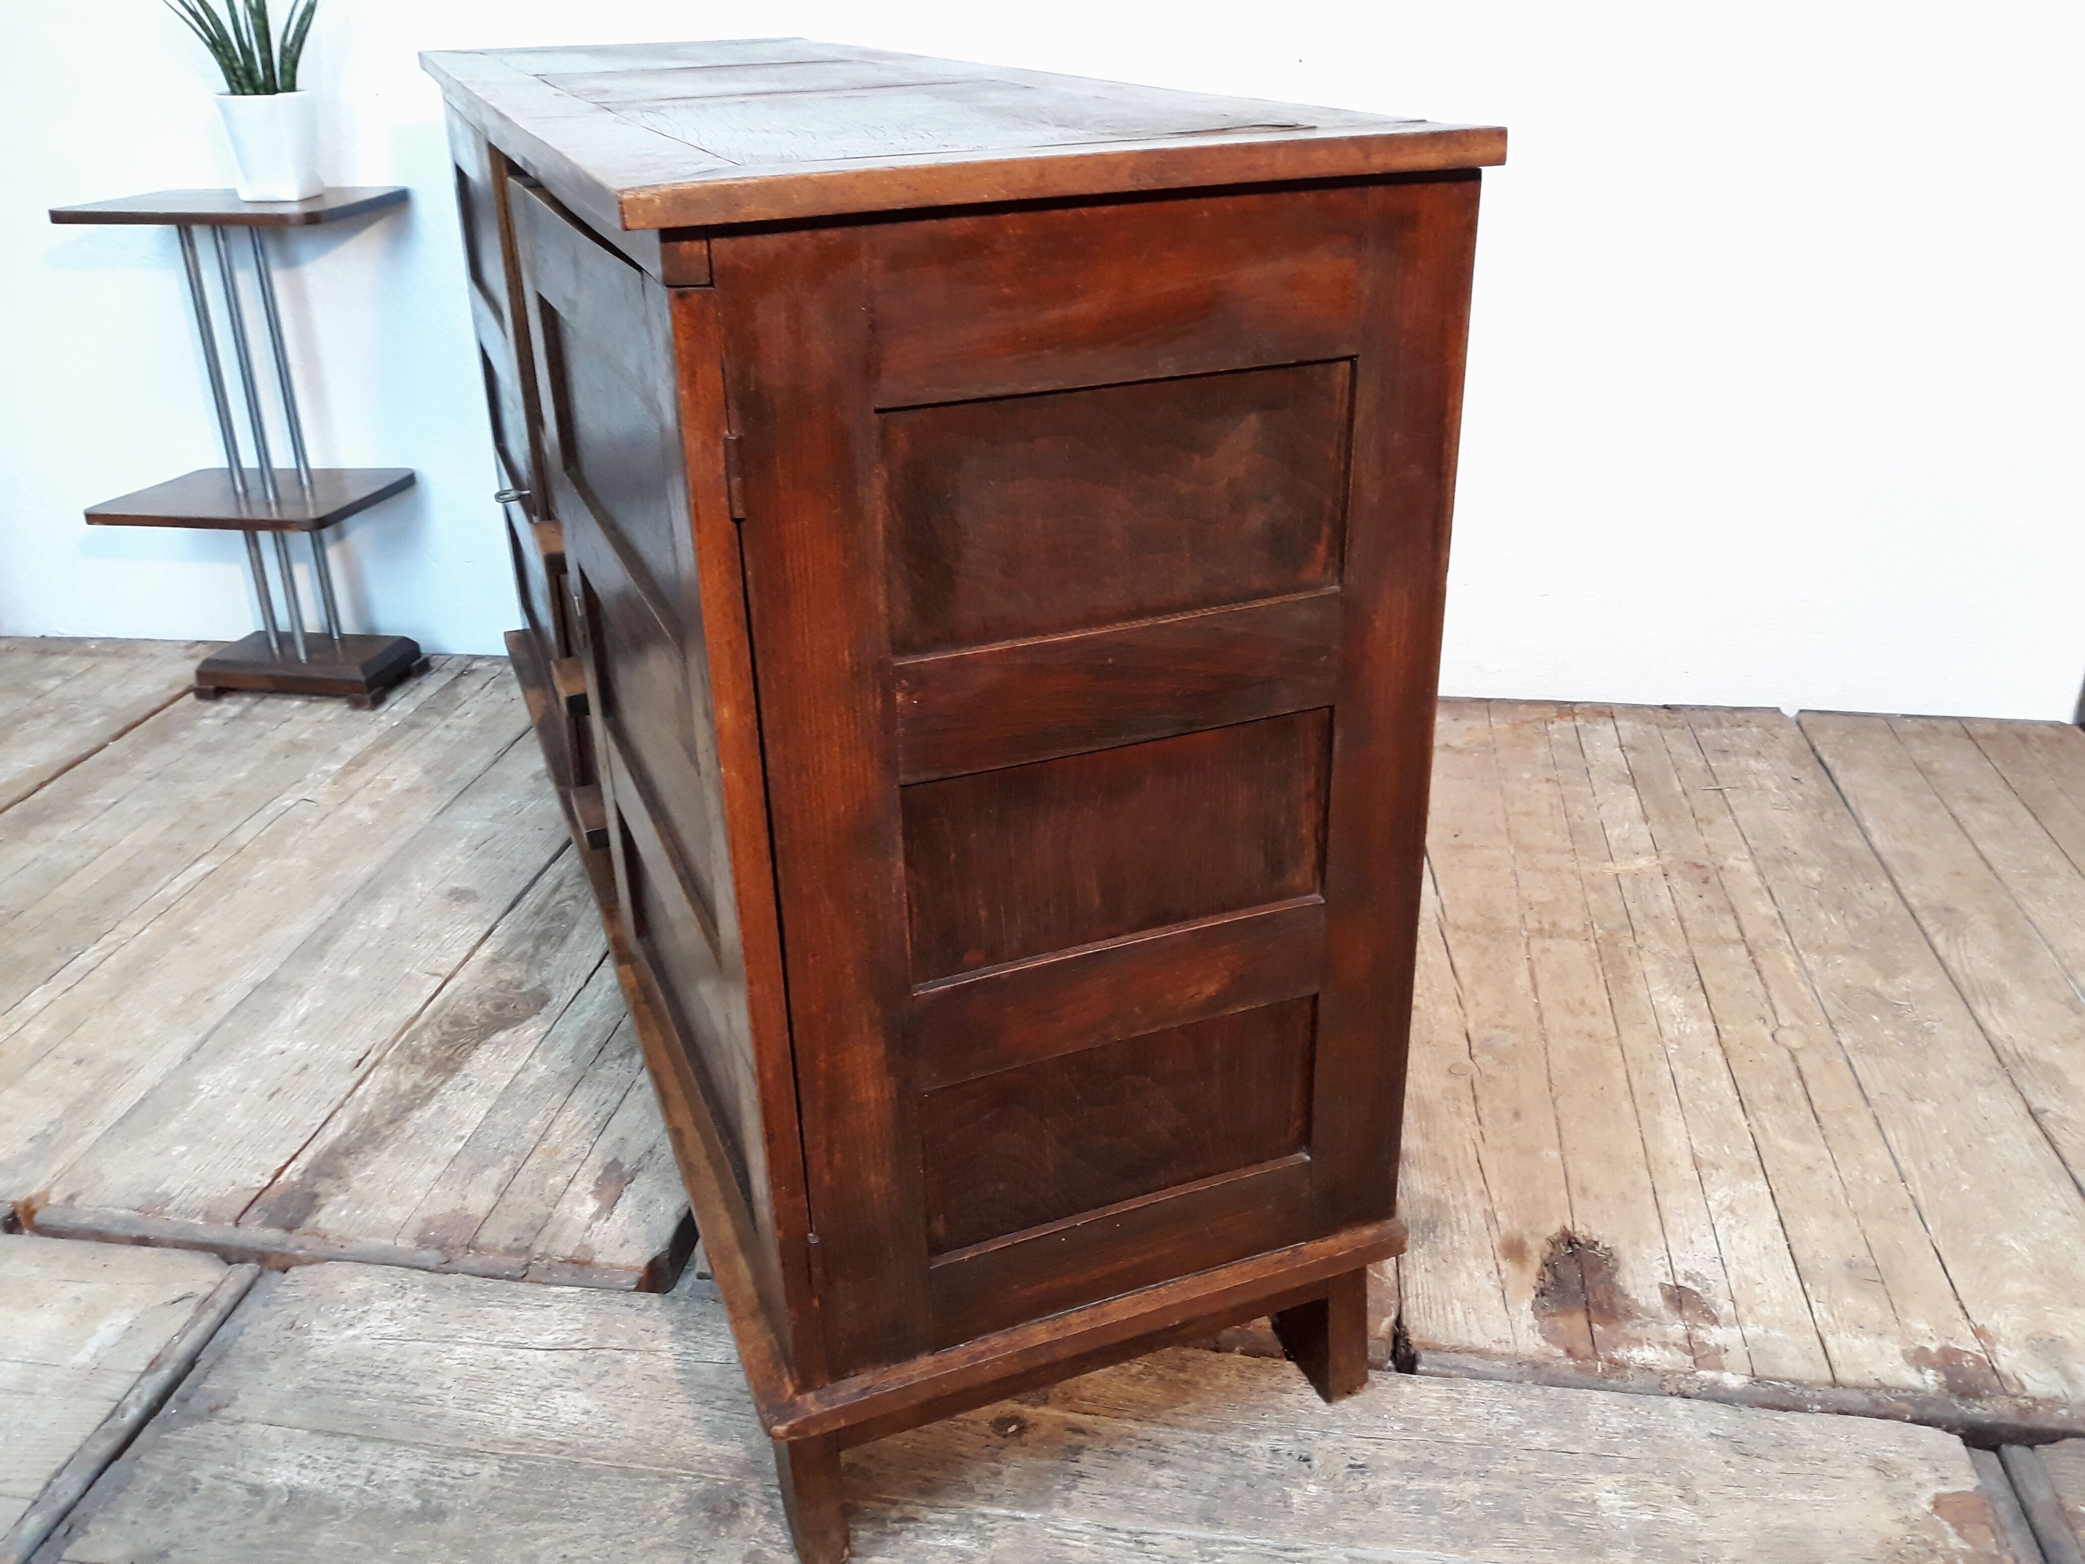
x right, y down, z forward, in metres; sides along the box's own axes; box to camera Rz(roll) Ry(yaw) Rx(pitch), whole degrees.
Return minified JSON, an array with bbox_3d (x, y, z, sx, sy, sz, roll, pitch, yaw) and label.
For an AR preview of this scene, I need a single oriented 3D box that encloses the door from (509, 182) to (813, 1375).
[{"bbox_3d":[-0.269,-0.031,1.137,0.021,0.693,0.569,-12,29,-21],"label":"door"}]

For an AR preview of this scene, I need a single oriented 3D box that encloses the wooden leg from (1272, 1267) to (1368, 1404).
[{"bbox_3d":[0.215,0.398,1.267,0.032,0.142,0.089,-11,28,-19],"label":"wooden leg"}]

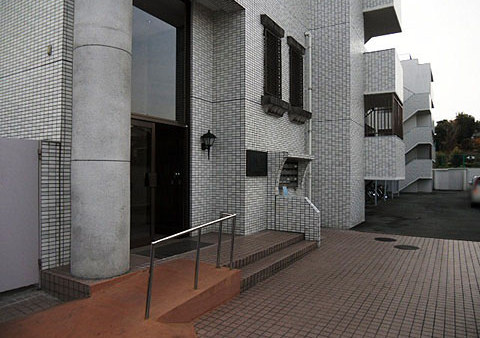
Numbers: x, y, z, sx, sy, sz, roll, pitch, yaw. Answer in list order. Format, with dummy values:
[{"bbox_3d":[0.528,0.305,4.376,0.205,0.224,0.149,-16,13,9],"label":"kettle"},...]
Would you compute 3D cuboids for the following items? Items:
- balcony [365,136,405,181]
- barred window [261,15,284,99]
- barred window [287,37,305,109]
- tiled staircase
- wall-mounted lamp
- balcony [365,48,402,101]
[{"bbox_3d":[5.042,-0.343,12.988,0.980,1.370,2.530,0,-1,29],"label":"balcony"},{"bbox_3d":[0.785,-2.513,8.643,0.154,1.689,1.033,0,-1,29],"label":"barred window"},{"bbox_3d":[1.513,-2.498,9.932,0.154,1.689,1.053,0,-1,29],"label":"barred window"},{"bbox_3d":[0.250,1.453,6.437,1.252,0.288,3.100,0,-1,29],"label":"tiled staircase"},{"bbox_3d":[-0.617,-0.479,7.548,0.260,0.595,0.240,0,-1,29],"label":"wall-mounted lamp"},{"bbox_3d":[4.971,-3.040,12.903,0.960,1.380,2.260,0,-1,29],"label":"balcony"}]

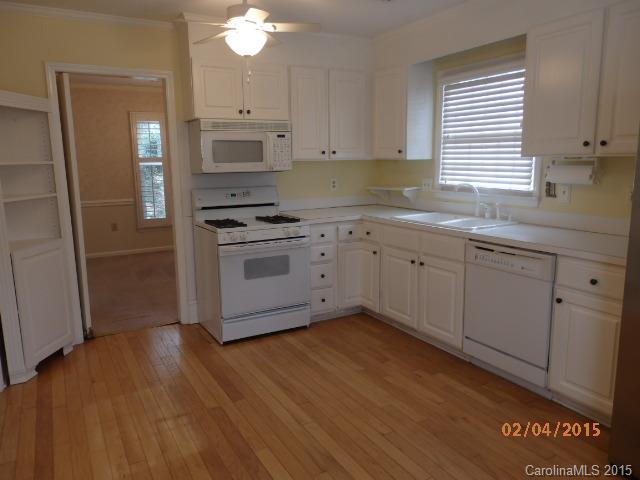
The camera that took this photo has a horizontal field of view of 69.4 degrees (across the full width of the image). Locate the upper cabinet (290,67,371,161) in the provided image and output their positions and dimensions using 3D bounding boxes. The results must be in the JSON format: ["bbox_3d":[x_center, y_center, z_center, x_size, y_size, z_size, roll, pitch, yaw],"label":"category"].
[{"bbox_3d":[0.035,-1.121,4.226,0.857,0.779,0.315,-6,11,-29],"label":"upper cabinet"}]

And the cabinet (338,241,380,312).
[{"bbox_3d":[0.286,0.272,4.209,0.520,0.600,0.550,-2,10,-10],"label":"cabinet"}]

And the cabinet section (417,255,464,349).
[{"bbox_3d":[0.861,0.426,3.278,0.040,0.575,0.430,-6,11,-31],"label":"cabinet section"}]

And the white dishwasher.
[{"bbox_3d":[1.367,0.401,2.966,0.600,0.793,0.610,-6,11,-31],"label":"white dishwasher"}]

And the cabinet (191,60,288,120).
[{"bbox_3d":[-0.665,-1.163,3.701,0.780,0.425,0.332,-6,11,-31],"label":"cabinet"}]

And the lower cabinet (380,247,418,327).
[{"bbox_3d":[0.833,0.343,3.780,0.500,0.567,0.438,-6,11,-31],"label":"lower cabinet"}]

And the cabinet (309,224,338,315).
[{"bbox_3d":[-0.125,0.230,4.183,0.300,0.830,0.610,-6,11,-29],"label":"cabinet"}]

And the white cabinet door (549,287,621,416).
[{"bbox_3d":[1.389,0.567,2.377,0.030,0.572,0.396,-6,11,-30],"label":"white cabinet door"}]

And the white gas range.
[{"bbox_3d":[-0.566,0.161,3.856,0.760,1.170,0.670,-6,11,-29],"label":"white gas range"}]

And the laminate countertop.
[{"bbox_3d":[0.816,-0.092,3.336,1.123,0.041,2.792,-6,11,-31],"label":"laminate countertop"}]

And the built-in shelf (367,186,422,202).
[{"bbox_3d":[0.687,-0.450,4.497,0.200,0.135,0.630,-6,11,-29],"label":"built-in shelf"}]

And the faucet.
[{"bbox_3d":[1.154,-0.299,3.583,0.220,0.255,0.055,-6,11,-31],"label":"faucet"}]

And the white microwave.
[{"bbox_3d":[-0.660,-0.770,3.835,0.760,0.404,0.390,-6,11,-29],"label":"white microwave"}]

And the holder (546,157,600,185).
[{"bbox_3d":[1.556,-0.427,2.841,0.125,0.161,0.295,-6,11,-29],"label":"holder"}]

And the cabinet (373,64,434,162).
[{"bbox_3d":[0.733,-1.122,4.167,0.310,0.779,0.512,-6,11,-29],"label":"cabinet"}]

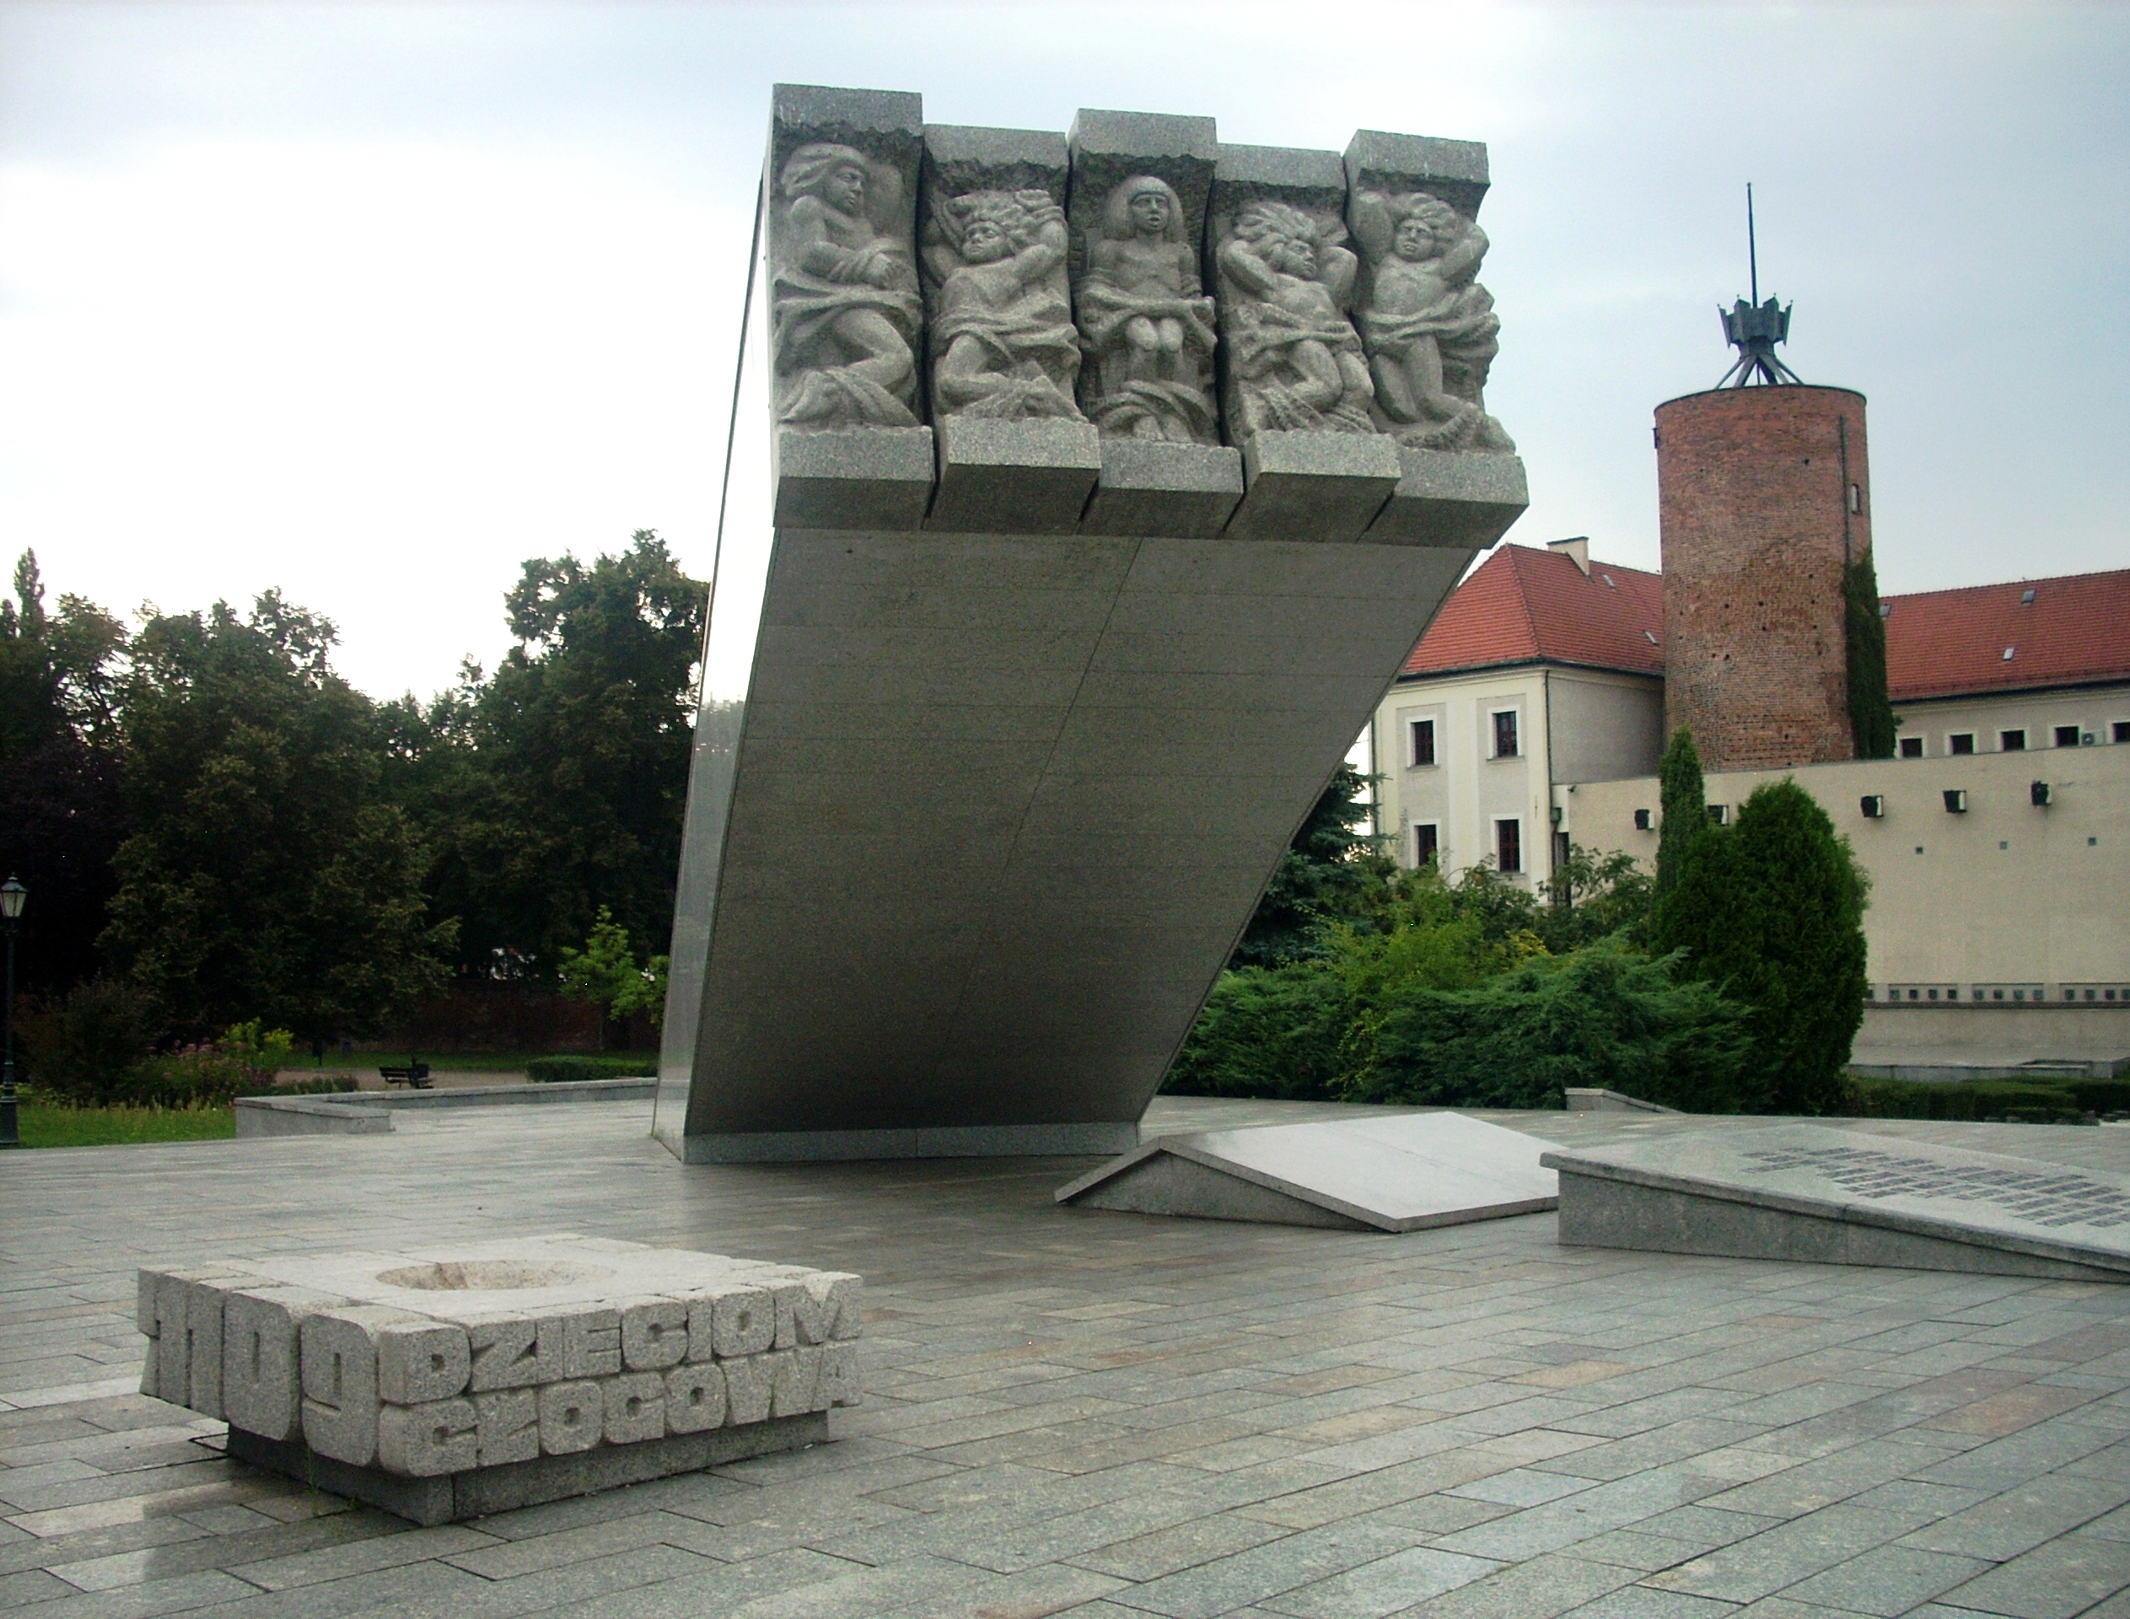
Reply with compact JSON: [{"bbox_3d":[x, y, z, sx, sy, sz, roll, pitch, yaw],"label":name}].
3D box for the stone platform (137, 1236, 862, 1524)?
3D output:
[{"bbox_3d":[-2.085,2.045,8.501,1.920,0.650,1.900,4,-7,-44],"label":"stone platform"}]

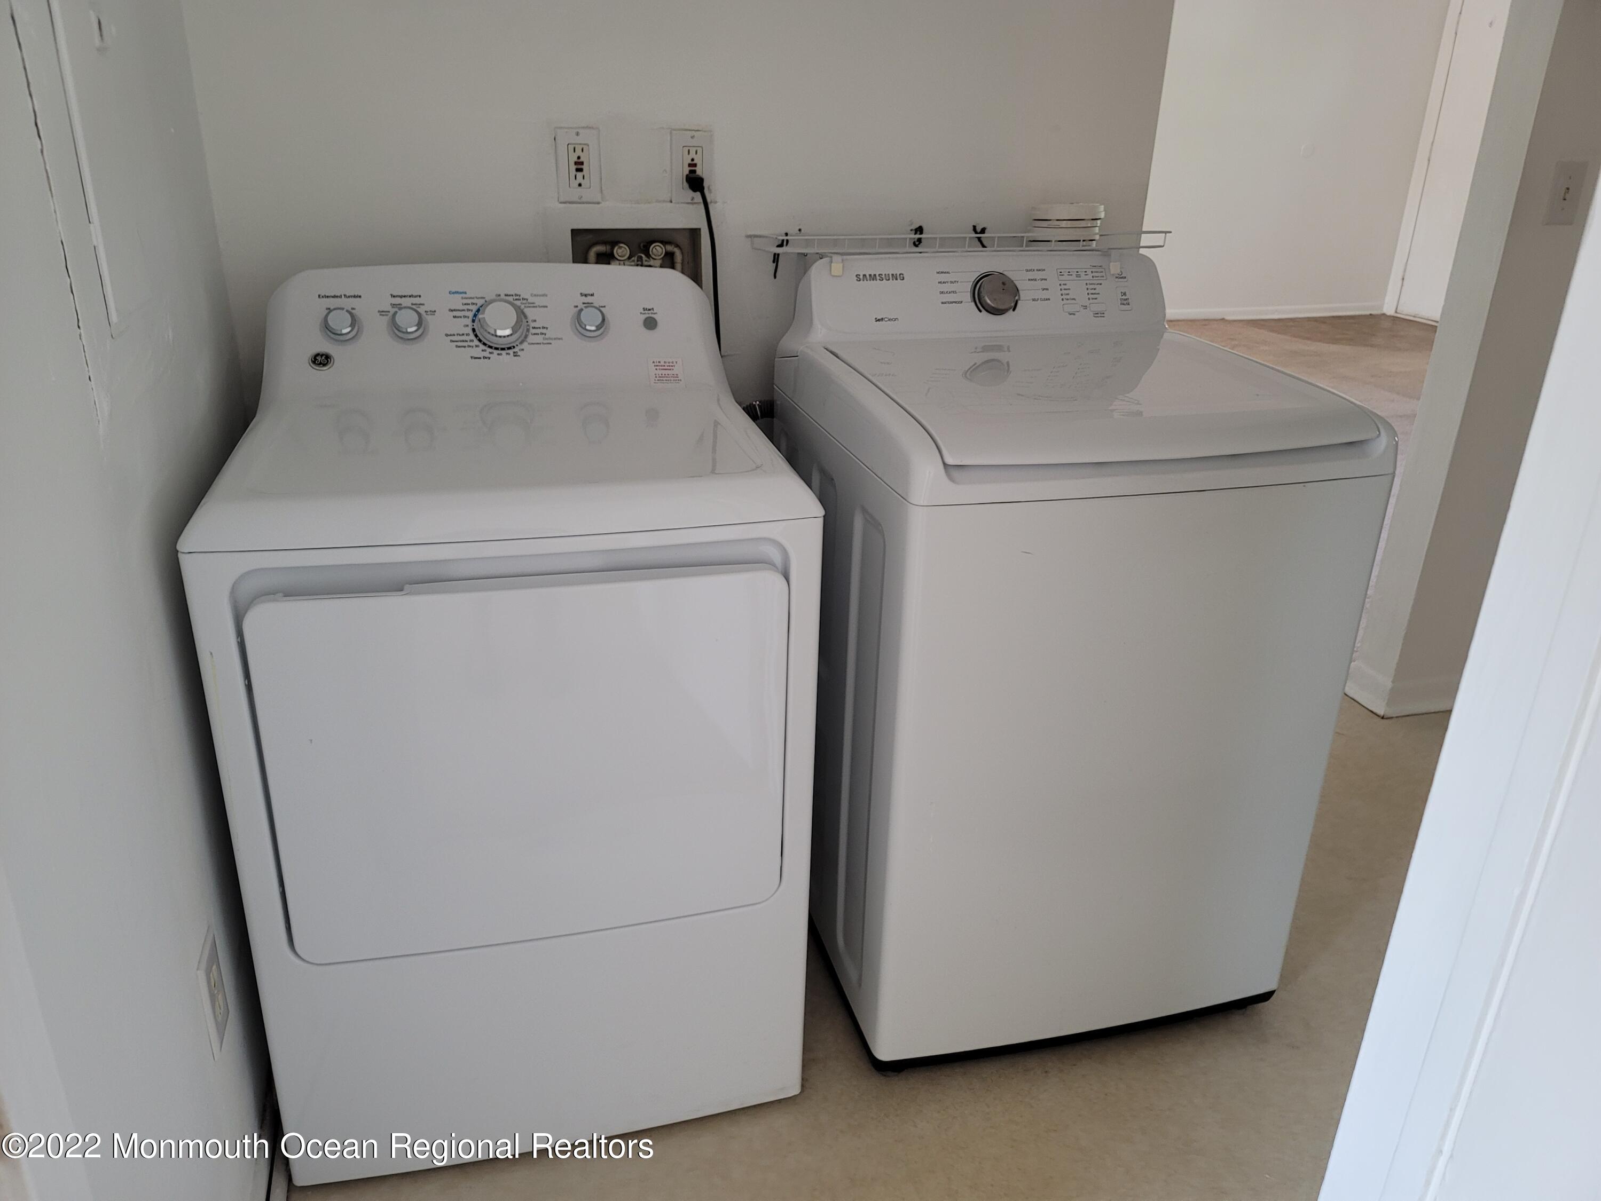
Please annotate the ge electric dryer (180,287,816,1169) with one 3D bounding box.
[{"bbox_3d":[-0.400,0.111,1.695,0.685,1.105,0.715,-4,23,-14],"label":"ge electric dryer"}]

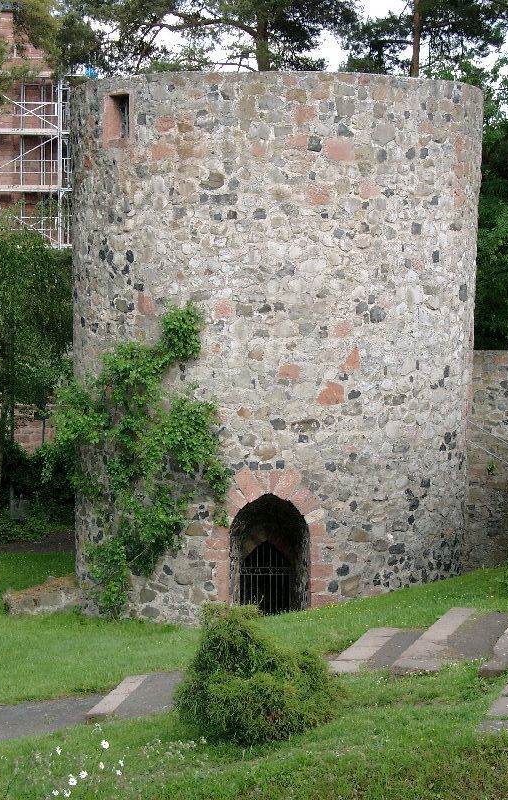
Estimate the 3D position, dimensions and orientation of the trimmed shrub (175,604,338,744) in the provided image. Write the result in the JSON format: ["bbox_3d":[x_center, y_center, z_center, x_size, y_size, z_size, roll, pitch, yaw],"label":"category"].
[{"bbox_3d":[0.051,3.201,23.897,1.980,1.496,1.800,1,4,0],"label":"trimmed shrub"}]

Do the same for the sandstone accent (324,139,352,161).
[{"bbox_3d":[1.390,-4.146,32.940,0.466,0.391,0.160,-1,6,-15],"label":"sandstone accent"}]

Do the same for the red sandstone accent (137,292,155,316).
[{"bbox_3d":[-1.961,-1.769,36.793,0.409,0.443,0.160,4,5,37],"label":"red sandstone accent"}]

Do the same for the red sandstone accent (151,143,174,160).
[{"bbox_3d":[-1.733,-4.793,38.349,0.549,0.344,0.150,3,6,30],"label":"red sandstone accent"}]

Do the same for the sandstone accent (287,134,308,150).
[{"bbox_3d":[0.716,-4.249,32.807,0.345,0.265,0.160,0,6,-5],"label":"sandstone accent"}]

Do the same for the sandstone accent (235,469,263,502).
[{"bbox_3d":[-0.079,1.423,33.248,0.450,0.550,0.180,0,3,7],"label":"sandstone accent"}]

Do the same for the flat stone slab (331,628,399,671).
[{"bbox_3d":[1.728,3.880,30.806,0.460,0.120,2.500,2,6,17],"label":"flat stone slab"}]

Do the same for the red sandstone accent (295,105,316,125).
[{"bbox_3d":[0.845,-4.701,32.773,0.346,0.339,0.160,0,6,-7],"label":"red sandstone accent"}]

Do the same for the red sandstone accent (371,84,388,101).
[{"bbox_3d":[2.060,-5.118,33.094,0.288,0.251,0.160,-3,7,-26],"label":"red sandstone accent"}]

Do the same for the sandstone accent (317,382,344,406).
[{"bbox_3d":[1.267,-0.111,33.336,0.468,0.396,0.160,-1,6,-14],"label":"sandstone accent"}]

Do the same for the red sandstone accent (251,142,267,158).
[{"bbox_3d":[0.079,-4.119,32.820,0.241,0.249,0.160,1,6,5],"label":"red sandstone accent"}]

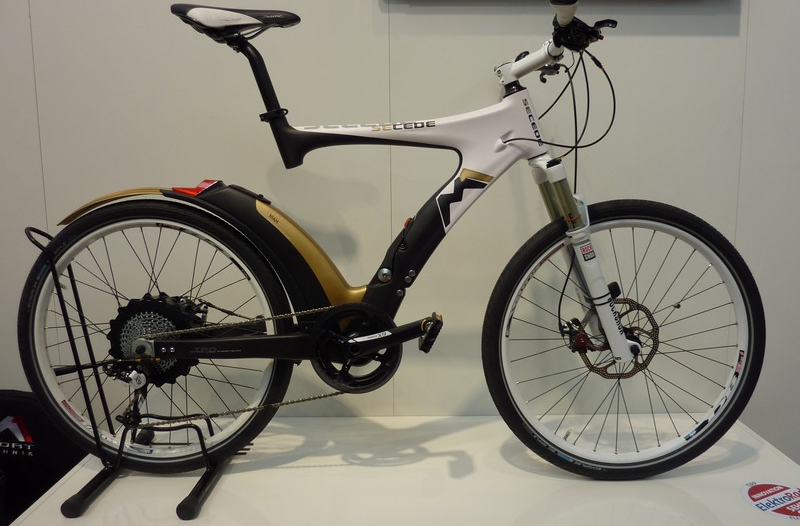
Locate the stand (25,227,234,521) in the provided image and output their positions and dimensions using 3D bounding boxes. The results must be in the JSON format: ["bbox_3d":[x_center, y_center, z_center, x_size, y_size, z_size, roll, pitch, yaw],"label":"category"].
[{"bbox_3d":[-0.646,0.223,1.386,0.468,0.609,0.380,0,7,2],"label":"stand"}]

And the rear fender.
[{"bbox_3d":[-0.445,-0.040,1.355,0.725,0.310,0.084,0,4,2],"label":"rear fender"}]

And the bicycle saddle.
[{"bbox_3d":[-0.368,-0.542,1.316,0.284,0.083,0.134,0,4,2],"label":"bicycle saddle"}]

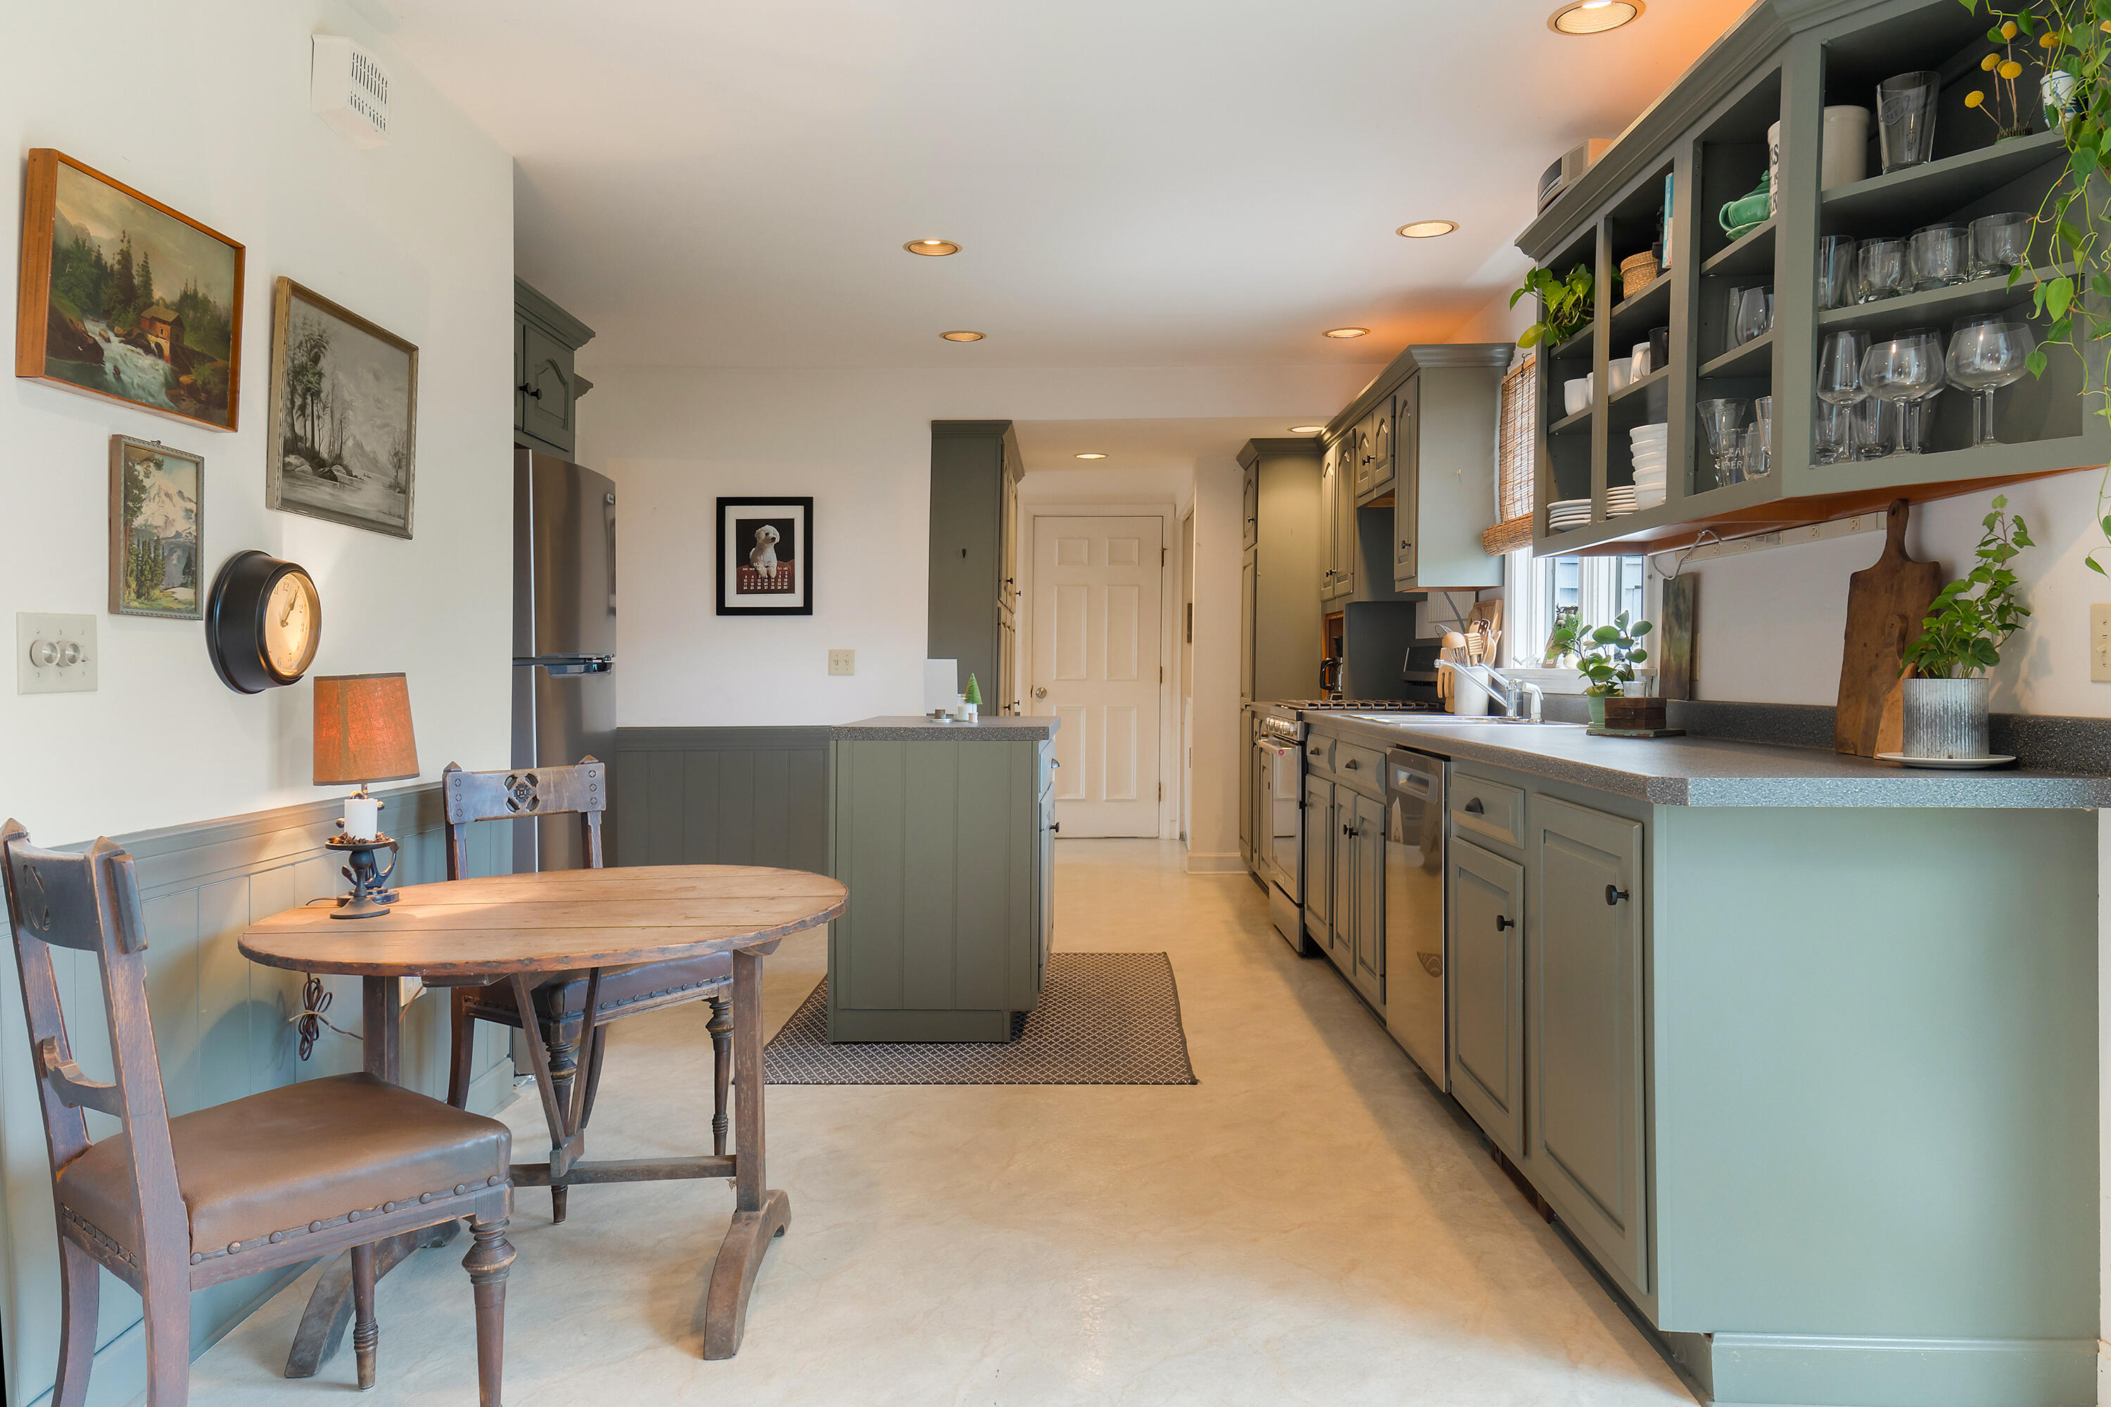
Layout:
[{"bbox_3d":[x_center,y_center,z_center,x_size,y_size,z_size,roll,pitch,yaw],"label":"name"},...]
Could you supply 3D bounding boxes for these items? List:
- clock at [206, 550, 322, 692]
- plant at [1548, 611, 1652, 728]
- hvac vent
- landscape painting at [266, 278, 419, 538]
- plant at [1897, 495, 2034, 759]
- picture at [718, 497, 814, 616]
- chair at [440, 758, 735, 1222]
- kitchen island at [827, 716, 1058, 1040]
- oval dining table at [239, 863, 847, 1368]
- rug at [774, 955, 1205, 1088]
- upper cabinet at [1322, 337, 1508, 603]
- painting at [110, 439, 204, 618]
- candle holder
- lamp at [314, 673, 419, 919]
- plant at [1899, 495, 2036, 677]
[{"bbox_3d":[-1.254,-0.126,2.528,0.078,0.229,0.229,0,1,0],"label":"clock"},{"bbox_3d":[1.248,-0.077,3.630,0.235,0.270,0.200,0,1,1],"label":"plant"},{"bbox_3d":[-1.286,-1.120,2.899,0.066,0.132,0.180,0,1,1],"label":"hvac vent"},{"bbox_3d":[-1.305,-0.523,2.932,0.022,0.390,0.525,3,1,1],"label":"landscape painting"},{"bbox_3d":[1.385,-0.115,2.406,0.206,0.403,0.190,0,1,1],"label":"plant"},{"bbox_3d":[-1.220,-0.617,6.643,0.407,0.495,0.025,0,1,1],"label":"picture"},{"bbox_3d":[-0.994,0.548,3.261,0.462,0.859,0.452,1,1,32],"label":"chair"},{"bbox_3d":[-0.320,0.502,4.990,0.623,0.893,1.145,0,1,1],"label":"kitchen island"},{"bbox_3d":[-0.803,0.658,2.617,0.955,0.668,0.965,0,1,-7],"label":"oval dining table"},{"bbox_3d":[-0.202,0.945,4.966,1.186,0.012,1.889,0,1,1],"label":"rug"},{"bbox_3d":[1.394,-0.840,6.401,0.345,0.844,1.989,0,1,1],"label":"upper cabinet"},{"bbox_3d":[-1.325,-0.253,2.338,0.020,0.250,0.210,1,1,1],"label":"painting"},{"bbox_3d":[-1.075,0.262,2.453,0.112,0.135,0.112,0,1,1],"label":"candle holder"},{"bbox_3d":[-1.133,0.142,2.607,0.176,0.380,0.176,0,1,1],"label":"lamp"},{"bbox_3d":[1.386,-0.170,2.399,0.171,0.276,0.181,0,1,1],"label":"plant"}]

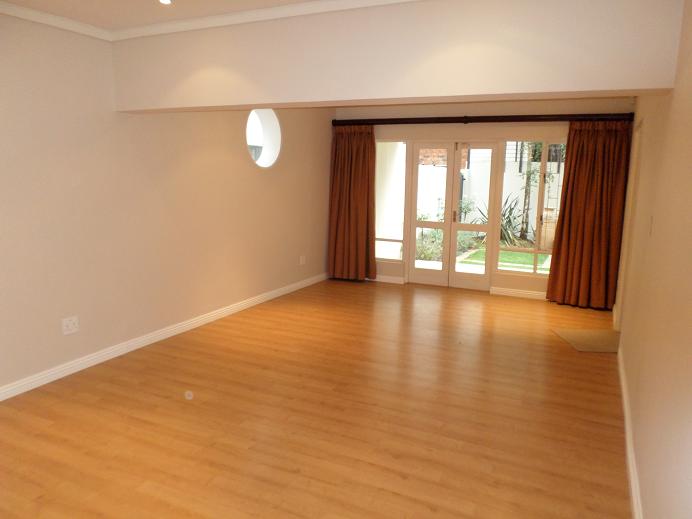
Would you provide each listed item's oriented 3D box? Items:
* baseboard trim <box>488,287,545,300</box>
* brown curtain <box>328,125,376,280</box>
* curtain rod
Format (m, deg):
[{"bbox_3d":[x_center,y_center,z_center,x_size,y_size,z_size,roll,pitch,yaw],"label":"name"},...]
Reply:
[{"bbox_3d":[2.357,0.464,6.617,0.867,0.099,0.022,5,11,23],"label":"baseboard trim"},{"bbox_3d":[0.099,-0.800,7.282,0.700,2.234,0.175,5,11,23],"label":"brown curtain"},{"bbox_3d":[1.564,-1.811,6.463,3.808,0.080,0.080,5,11,23],"label":"curtain rod"}]

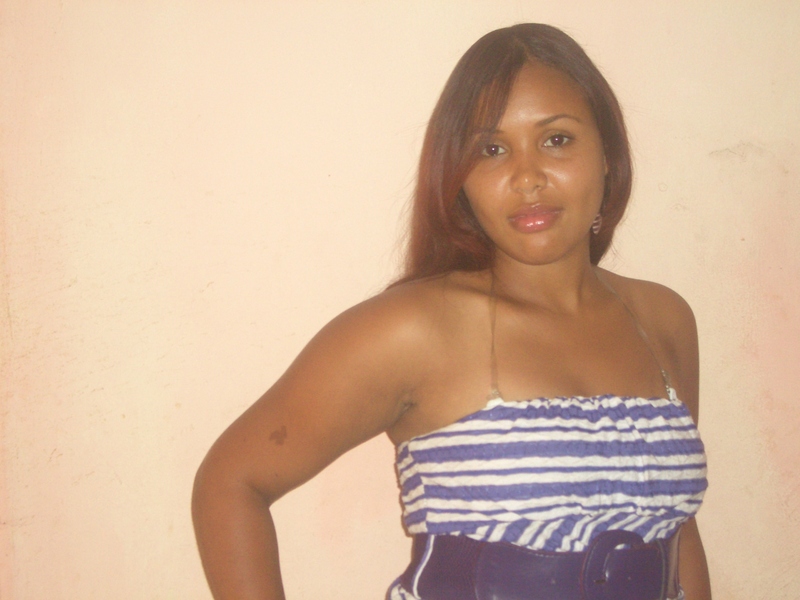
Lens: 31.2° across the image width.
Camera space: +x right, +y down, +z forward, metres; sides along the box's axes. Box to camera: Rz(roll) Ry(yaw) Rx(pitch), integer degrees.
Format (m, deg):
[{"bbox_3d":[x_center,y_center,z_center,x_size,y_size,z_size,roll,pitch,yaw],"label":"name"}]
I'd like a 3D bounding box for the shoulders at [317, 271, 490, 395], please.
[{"bbox_3d":[0.003,0.031,1.380,0.160,0.130,0.130,-1,3,-24],"label":"shoulders"}]

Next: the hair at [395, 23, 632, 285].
[{"bbox_3d":[0.117,-0.145,1.460,0.230,0.275,0.225,-3,2,8],"label":"hair"}]

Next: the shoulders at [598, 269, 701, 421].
[{"bbox_3d":[0.258,0.045,1.490,0.115,0.155,0.125,-1,3,-25],"label":"shoulders"}]

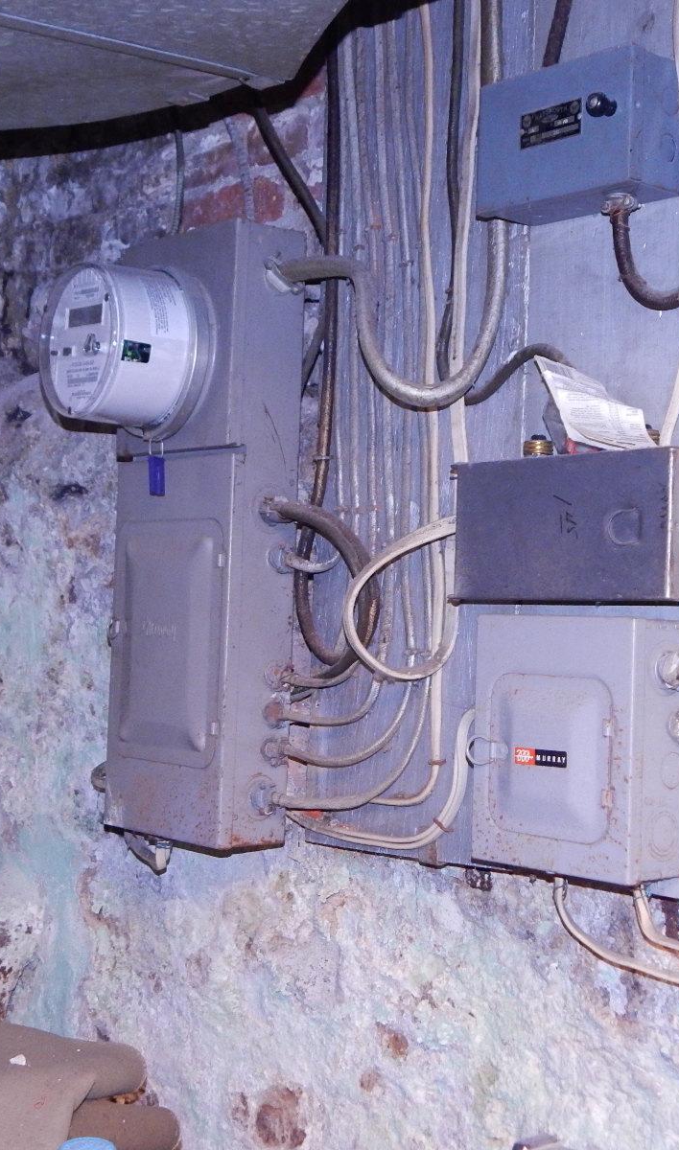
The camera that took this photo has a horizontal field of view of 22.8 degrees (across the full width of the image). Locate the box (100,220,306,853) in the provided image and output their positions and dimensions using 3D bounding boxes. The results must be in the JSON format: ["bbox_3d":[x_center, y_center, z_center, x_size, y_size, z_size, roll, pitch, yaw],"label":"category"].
[{"bbox_3d":[-0.160,-0.043,1.956,0.093,0.694,0.227,3,-2,-41],"label":"box"}]

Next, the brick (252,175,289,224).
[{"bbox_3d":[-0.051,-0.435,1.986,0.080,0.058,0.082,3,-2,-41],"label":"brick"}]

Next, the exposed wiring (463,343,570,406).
[{"bbox_3d":[0.170,-0.194,1.619,0.029,0.050,0.141,3,-2,-41],"label":"exposed wiring"}]

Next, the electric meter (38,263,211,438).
[{"bbox_3d":[-0.243,-0.260,1.894,0.130,0.187,0.187,3,-2,-41],"label":"electric meter"}]

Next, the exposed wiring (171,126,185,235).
[{"bbox_3d":[-0.197,-0.481,2.056,0.015,0.135,0.016,2,-1,0],"label":"exposed wiring"}]

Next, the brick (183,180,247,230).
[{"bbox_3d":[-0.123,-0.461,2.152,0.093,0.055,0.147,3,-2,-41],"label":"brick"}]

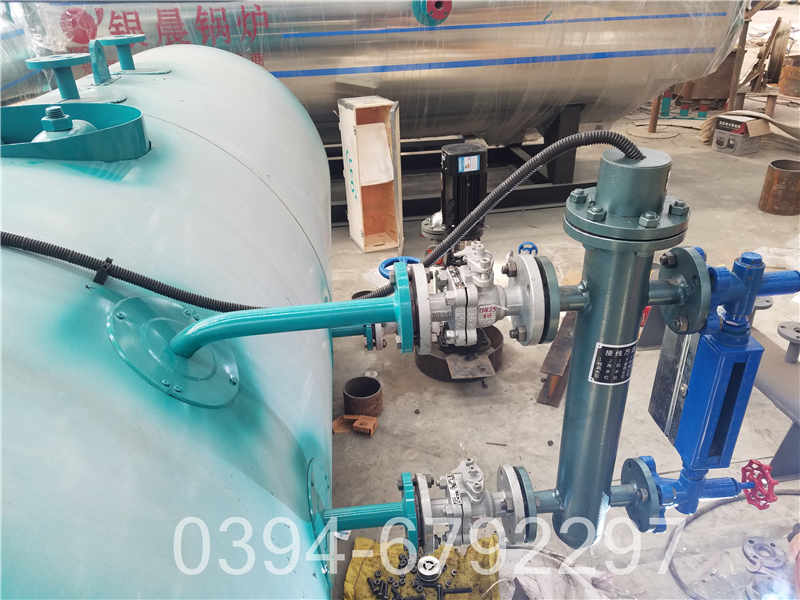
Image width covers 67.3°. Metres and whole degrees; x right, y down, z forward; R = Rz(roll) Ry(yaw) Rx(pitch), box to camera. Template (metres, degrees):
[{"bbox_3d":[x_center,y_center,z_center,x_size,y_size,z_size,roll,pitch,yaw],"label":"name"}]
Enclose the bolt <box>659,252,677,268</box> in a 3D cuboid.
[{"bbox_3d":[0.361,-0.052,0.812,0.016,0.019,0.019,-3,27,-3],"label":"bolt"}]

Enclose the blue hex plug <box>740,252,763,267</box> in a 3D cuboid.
[{"bbox_3d":[0.463,-0.054,0.790,0.025,0.012,0.025,-3,27,-3],"label":"blue hex plug"}]

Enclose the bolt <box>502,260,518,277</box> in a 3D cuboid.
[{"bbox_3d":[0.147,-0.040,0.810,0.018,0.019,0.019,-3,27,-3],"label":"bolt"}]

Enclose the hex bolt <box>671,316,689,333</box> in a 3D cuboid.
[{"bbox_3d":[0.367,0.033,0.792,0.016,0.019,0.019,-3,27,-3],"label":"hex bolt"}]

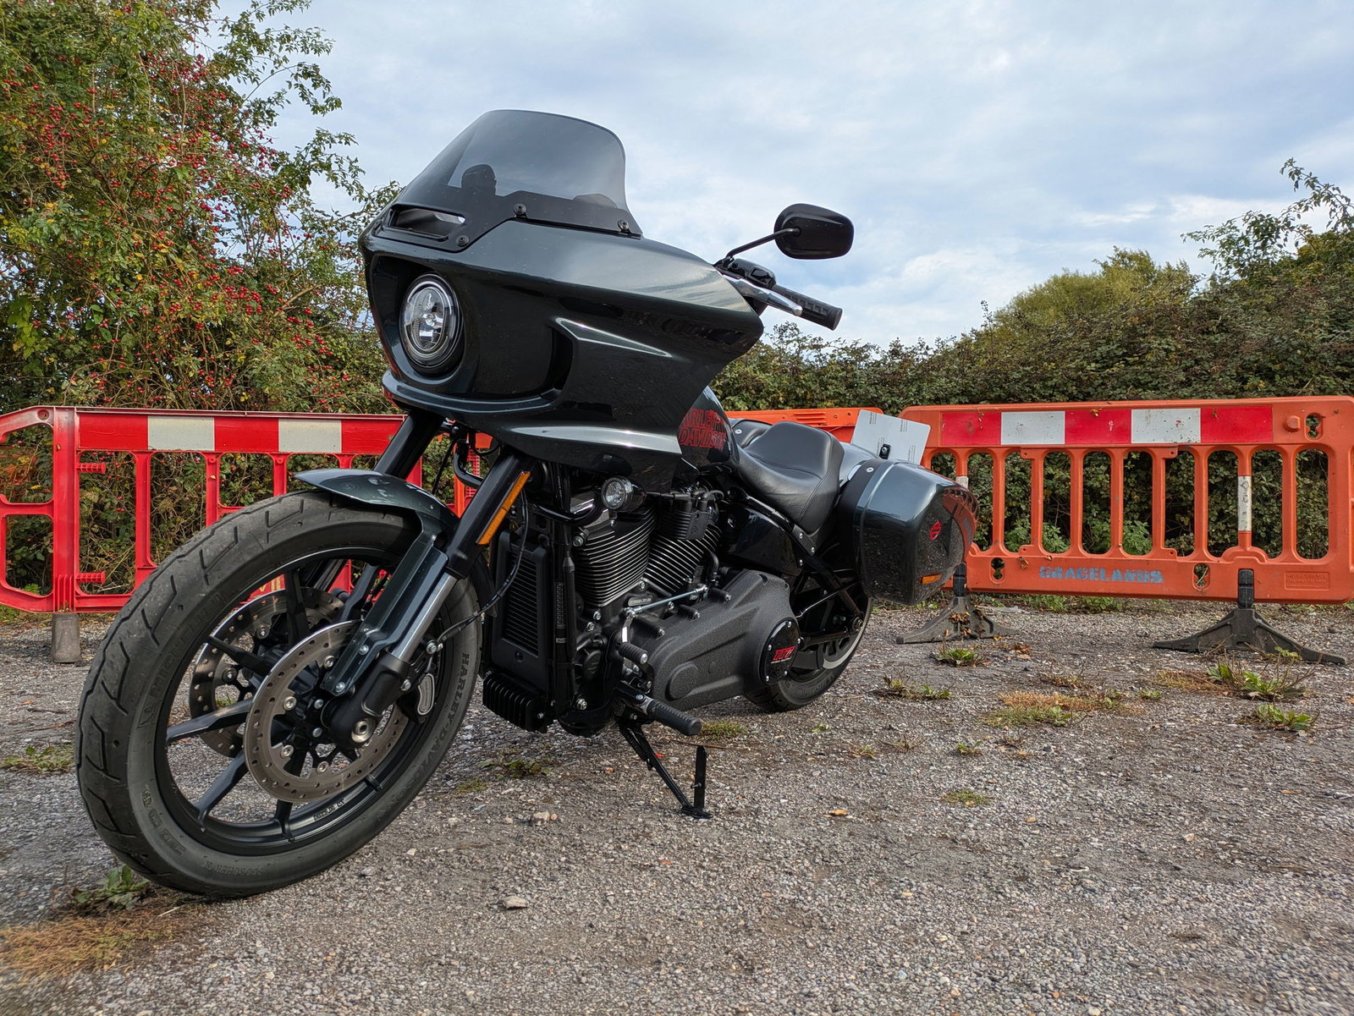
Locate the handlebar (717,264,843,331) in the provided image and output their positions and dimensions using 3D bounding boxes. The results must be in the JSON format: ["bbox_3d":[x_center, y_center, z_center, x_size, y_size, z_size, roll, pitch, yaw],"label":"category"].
[{"bbox_3d":[-0.094,-0.464,1.943,0.860,0.130,0.250,18,12,36],"label":"handlebar"}]

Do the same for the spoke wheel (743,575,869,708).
[{"bbox_3d":[0.379,0.275,2.880,0.180,0.658,0.658,18,12,36],"label":"spoke wheel"}]

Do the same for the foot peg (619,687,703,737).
[{"bbox_3d":[-0.031,0.403,1.956,0.190,0.052,0.052,18,12,36],"label":"foot peg"}]

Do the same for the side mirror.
[{"bbox_3d":[0.241,-0.483,1.710,0.140,0.092,0.045,16,11,28],"label":"side mirror"}]

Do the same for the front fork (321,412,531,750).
[{"bbox_3d":[-0.430,-0.003,1.698,0.310,0.790,0.125,18,-16,36],"label":"front fork"}]

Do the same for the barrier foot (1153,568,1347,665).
[{"bbox_3d":[2.234,0.405,3.832,0.650,0.320,0.120,1,2,31],"label":"barrier foot"}]

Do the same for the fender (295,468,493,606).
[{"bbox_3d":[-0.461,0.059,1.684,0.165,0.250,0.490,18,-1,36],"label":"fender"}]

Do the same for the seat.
[{"bbox_3d":[0.211,-0.100,2.501,0.330,0.260,0.430,18,12,36],"label":"seat"}]

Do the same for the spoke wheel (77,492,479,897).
[{"bbox_3d":[-0.604,0.301,1.599,0.110,0.676,0.676,18,12,36],"label":"spoke wheel"}]

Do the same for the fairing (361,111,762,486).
[{"bbox_3d":[-0.265,-0.381,1.755,0.740,0.600,0.550,18,12,36],"label":"fairing"}]

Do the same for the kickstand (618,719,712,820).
[{"bbox_3d":[-0.026,0.534,2.019,0.220,0.160,0.075,1,2,38],"label":"kickstand"}]

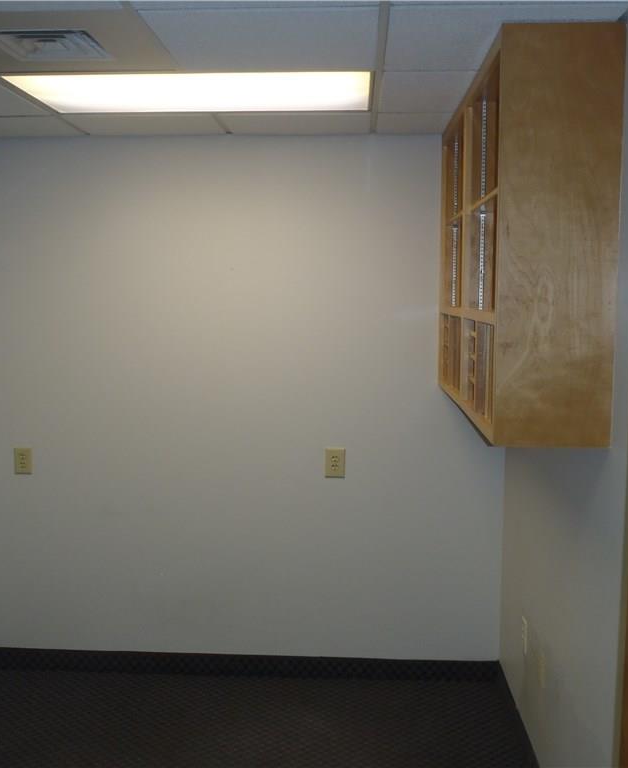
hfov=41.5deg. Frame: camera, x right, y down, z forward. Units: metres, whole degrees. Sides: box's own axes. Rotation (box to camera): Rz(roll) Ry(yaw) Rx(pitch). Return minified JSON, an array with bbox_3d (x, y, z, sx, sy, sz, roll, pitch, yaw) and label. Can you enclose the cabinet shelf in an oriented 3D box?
[{"bbox_3d":[0.660,-0.448,2.840,0.301,1.072,1.451,1,7,3],"label":"cabinet shelf"}]

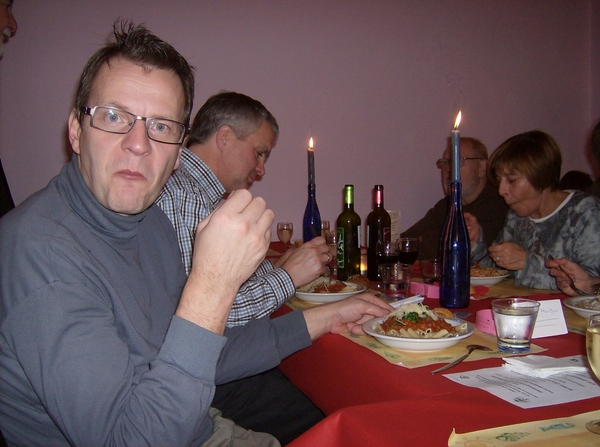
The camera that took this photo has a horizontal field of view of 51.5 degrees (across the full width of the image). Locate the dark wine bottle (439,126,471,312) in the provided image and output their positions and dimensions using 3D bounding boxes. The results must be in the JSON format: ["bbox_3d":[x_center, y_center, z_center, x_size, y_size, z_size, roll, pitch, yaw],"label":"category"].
[{"bbox_3d":[0.390,-0.012,1.555,0.076,0.442,0.076,0,4,0],"label":"dark wine bottle"}]

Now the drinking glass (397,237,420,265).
[{"bbox_3d":[0.317,0.118,1.786,0.066,0.145,0.066,0,4,0],"label":"drinking glass"}]

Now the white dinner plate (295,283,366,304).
[{"bbox_3d":[0.065,0.182,1.600,0.213,0.036,0.213,0,4,0],"label":"white dinner plate"}]

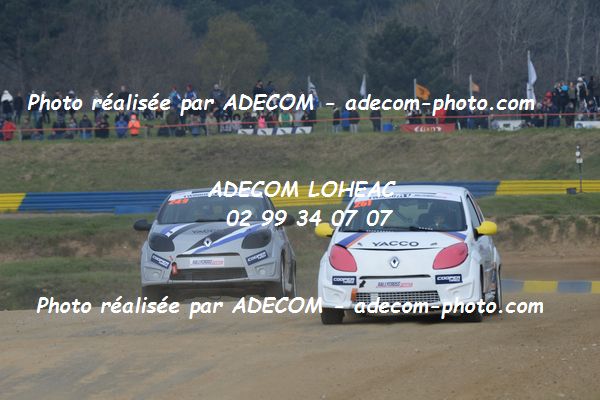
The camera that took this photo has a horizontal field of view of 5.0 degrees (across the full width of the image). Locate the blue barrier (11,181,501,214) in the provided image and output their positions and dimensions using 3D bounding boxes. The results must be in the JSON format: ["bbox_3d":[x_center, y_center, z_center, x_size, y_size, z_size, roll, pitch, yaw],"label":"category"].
[{"bbox_3d":[-2.117,-0.143,325.000,23.300,0.980,0.350,-1,1,-5],"label":"blue barrier"}]

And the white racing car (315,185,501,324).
[{"bbox_3d":[1.149,0.561,71.700,1.760,1.450,3.600,-1,2,6],"label":"white racing car"}]

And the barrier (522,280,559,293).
[{"bbox_3d":[6.512,2.364,185.000,0.980,0.380,0.400,-1,1,0],"label":"barrier"}]

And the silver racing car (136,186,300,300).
[{"bbox_3d":[-0.967,0.567,81.600,1.760,1.450,3.600,-2,-4,3],"label":"silver racing car"}]

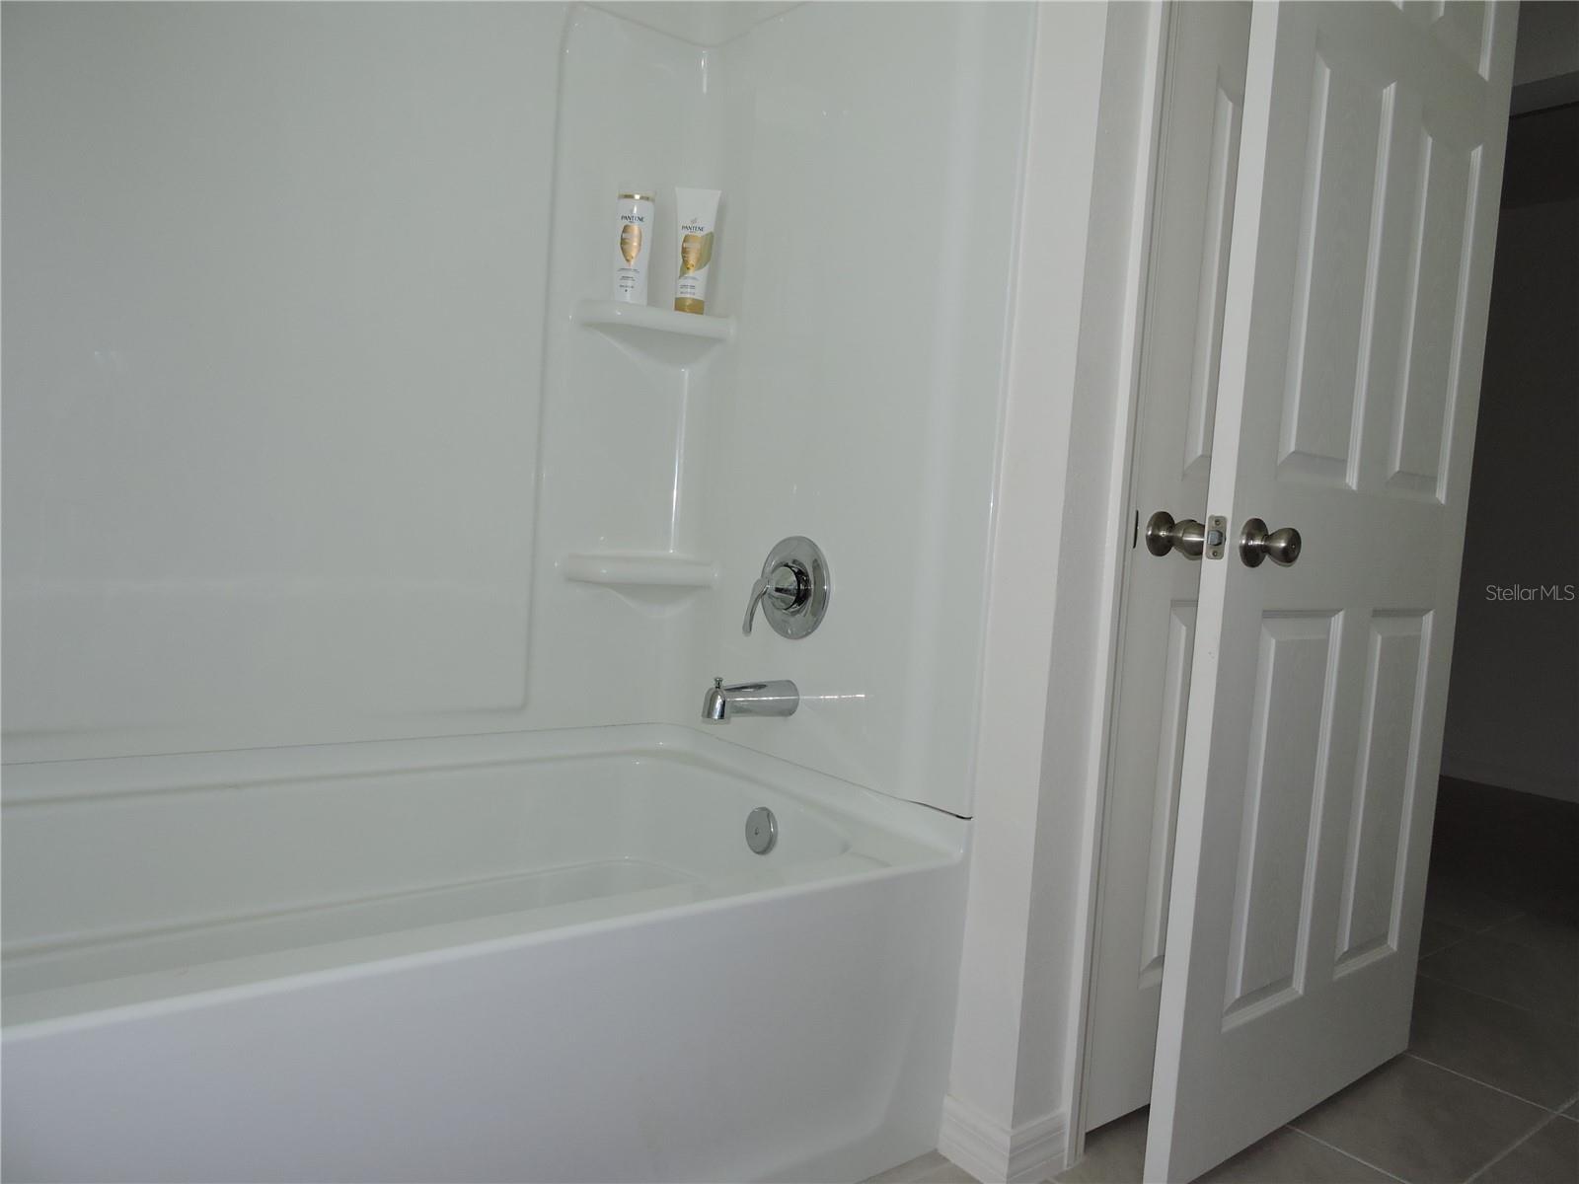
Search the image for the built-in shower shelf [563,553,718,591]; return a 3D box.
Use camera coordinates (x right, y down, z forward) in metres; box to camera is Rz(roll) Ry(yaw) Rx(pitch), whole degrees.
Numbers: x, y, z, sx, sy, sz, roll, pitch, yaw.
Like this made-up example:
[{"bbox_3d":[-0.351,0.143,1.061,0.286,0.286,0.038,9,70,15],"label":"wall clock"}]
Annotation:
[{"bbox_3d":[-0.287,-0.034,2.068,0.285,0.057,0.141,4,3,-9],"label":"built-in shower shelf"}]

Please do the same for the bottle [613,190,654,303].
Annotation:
[{"bbox_3d":[-0.283,-0.620,1.981,0.065,0.203,0.041,4,3,4],"label":"bottle"}]

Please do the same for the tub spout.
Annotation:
[{"bbox_3d":[-0.065,0.177,1.812,0.162,0.074,0.058,2,4,-39],"label":"tub spout"}]

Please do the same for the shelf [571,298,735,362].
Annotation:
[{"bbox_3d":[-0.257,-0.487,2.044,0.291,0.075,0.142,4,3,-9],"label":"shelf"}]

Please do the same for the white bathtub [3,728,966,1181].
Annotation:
[{"bbox_3d":[-0.615,0.512,1.396,1.524,0.482,0.812,2,4,-39],"label":"white bathtub"}]

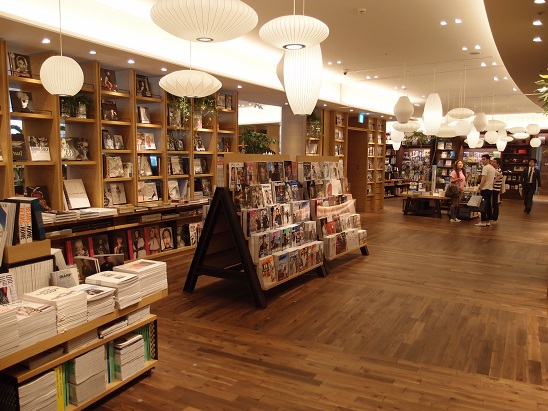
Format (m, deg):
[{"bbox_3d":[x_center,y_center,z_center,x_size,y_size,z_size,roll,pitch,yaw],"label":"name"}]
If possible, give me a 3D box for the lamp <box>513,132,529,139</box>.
[{"bbox_3d":[7.928,-2.220,14.200,0.530,0.195,0.530,0,6,0],"label":"lamp"}]

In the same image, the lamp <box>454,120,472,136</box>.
[{"bbox_3d":[3.853,-1.555,9.000,0.355,0.315,0.355,0,6,0],"label":"lamp"}]

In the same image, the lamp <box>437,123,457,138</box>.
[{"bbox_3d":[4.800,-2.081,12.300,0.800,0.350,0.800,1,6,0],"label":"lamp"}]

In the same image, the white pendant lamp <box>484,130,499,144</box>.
[{"bbox_3d":[6.095,-1.894,12.400,0.375,0.360,0.375,1,6,0],"label":"white pendant lamp"}]

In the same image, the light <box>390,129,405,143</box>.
[{"bbox_3d":[3.550,-1.982,12.700,0.370,0.350,0.370,1,6,0],"label":"light"}]

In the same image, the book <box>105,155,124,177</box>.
[{"bbox_3d":[-2.378,-0.570,6.650,0.030,0.320,0.250,-7,1,32],"label":"book"}]

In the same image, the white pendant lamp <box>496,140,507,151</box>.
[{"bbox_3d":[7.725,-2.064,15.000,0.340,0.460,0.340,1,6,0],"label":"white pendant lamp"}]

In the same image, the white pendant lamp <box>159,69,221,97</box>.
[{"bbox_3d":[-0.842,-1.233,4.500,0.640,0.265,0.640,0,6,0],"label":"white pendant lamp"}]

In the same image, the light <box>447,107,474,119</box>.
[{"bbox_3d":[4.356,-2.133,10.300,0.620,0.250,0.620,1,6,0],"label":"light"}]

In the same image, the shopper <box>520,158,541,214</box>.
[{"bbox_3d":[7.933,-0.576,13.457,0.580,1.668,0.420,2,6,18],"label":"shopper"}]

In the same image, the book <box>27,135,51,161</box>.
[{"bbox_3d":[-3.346,-0.807,6.342,0.025,0.355,0.270,-9,0,34],"label":"book"}]

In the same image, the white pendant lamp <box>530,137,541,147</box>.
[{"bbox_3d":[9.922,-2.372,16.800,0.425,0.360,0.425,0,6,0],"label":"white pendant lamp"}]

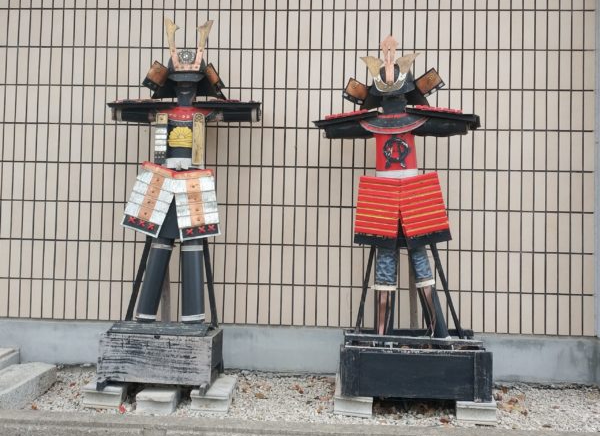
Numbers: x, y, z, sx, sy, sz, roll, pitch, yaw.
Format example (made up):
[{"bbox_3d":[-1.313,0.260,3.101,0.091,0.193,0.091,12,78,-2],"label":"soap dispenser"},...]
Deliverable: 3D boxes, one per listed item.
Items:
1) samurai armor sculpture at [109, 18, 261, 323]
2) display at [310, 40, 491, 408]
[{"bbox_3d":[-0.605,-0.247,2.900,0.800,1.580,0.340,1,-2,3],"label":"samurai armor sculpture"},{"bbox_3d":[0.535,-0.015,2.870,0.870,1.810,0.400,1,-2,3],"label":"display"}]

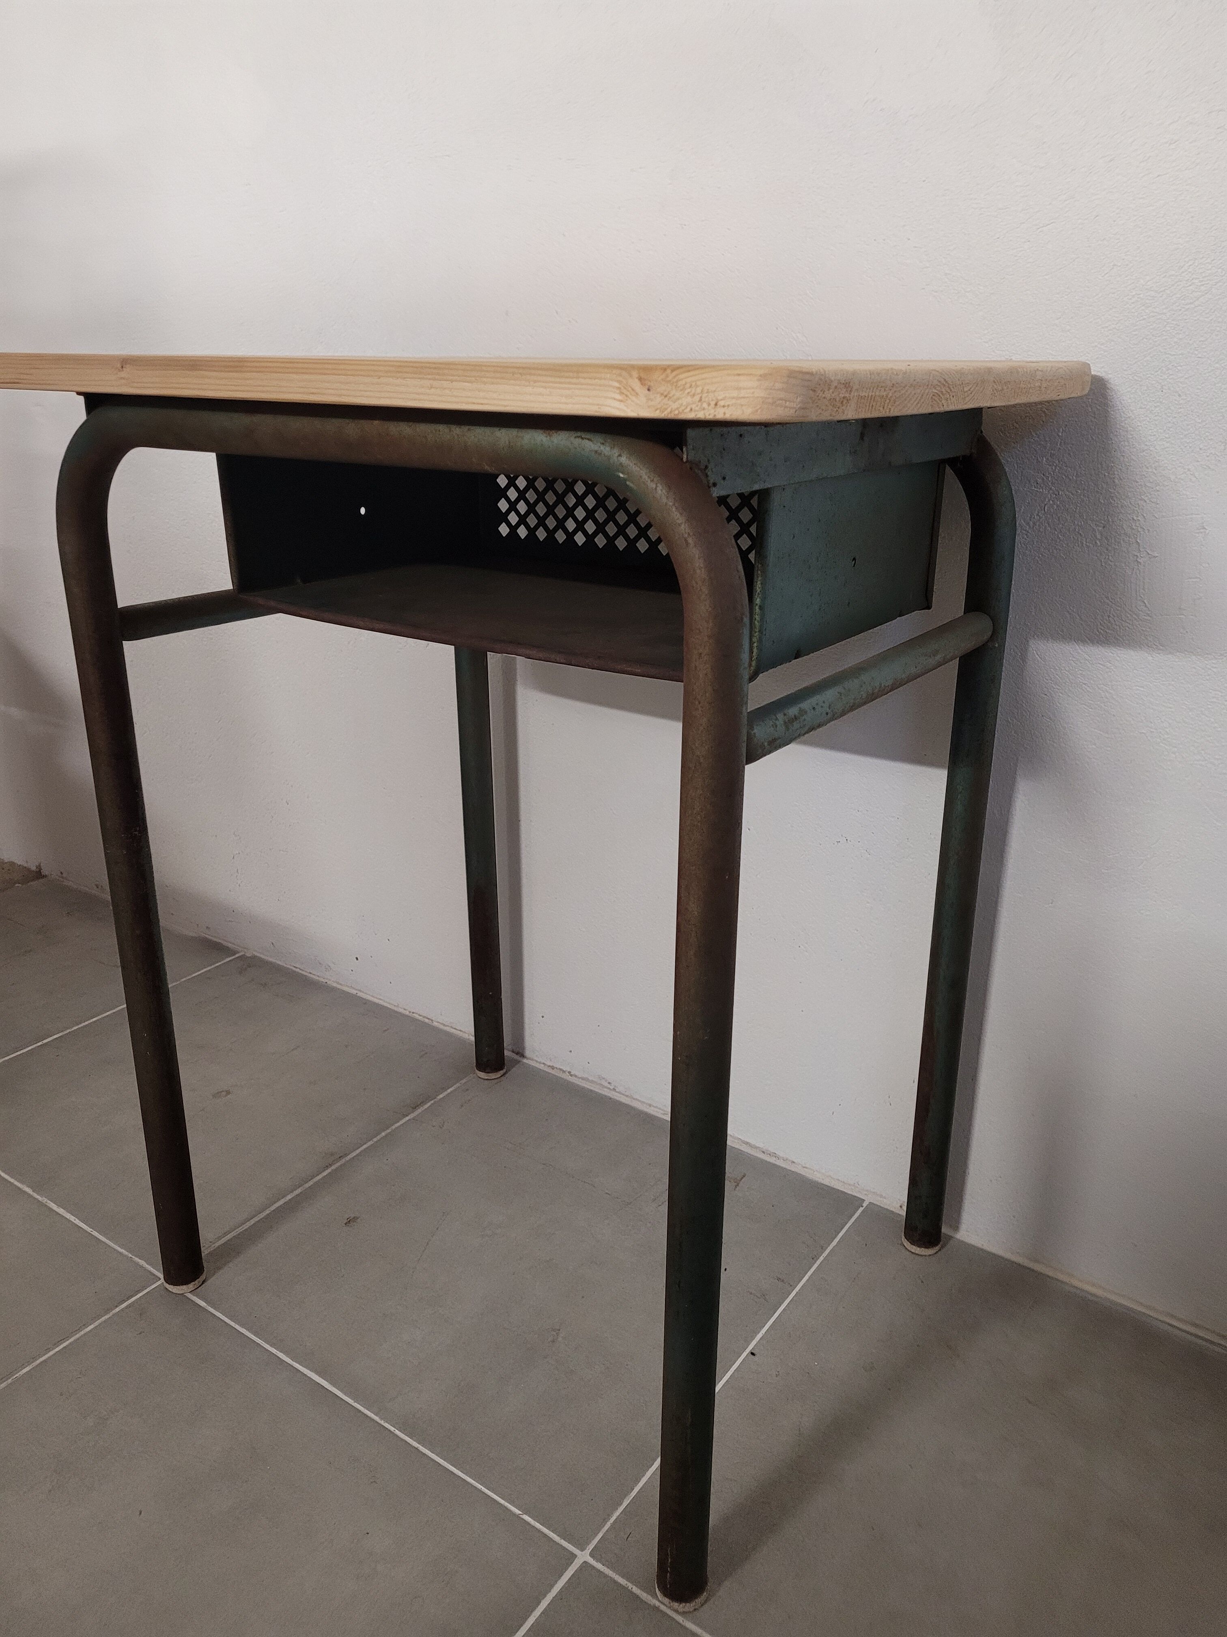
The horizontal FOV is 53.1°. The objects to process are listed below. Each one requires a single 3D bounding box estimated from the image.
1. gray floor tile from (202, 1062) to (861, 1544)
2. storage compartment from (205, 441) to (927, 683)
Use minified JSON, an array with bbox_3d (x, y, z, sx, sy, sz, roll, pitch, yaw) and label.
[{"bbox_3d":[-0.074,0.387,1.119,0.450,0.010,0.450,14,24,33],"label":"gray floor tile"},{"bbox_3d":[-0.034,-0.215,0.876,0.442,0.130,0.287,14,24,32],"label":"storage compartment"}]

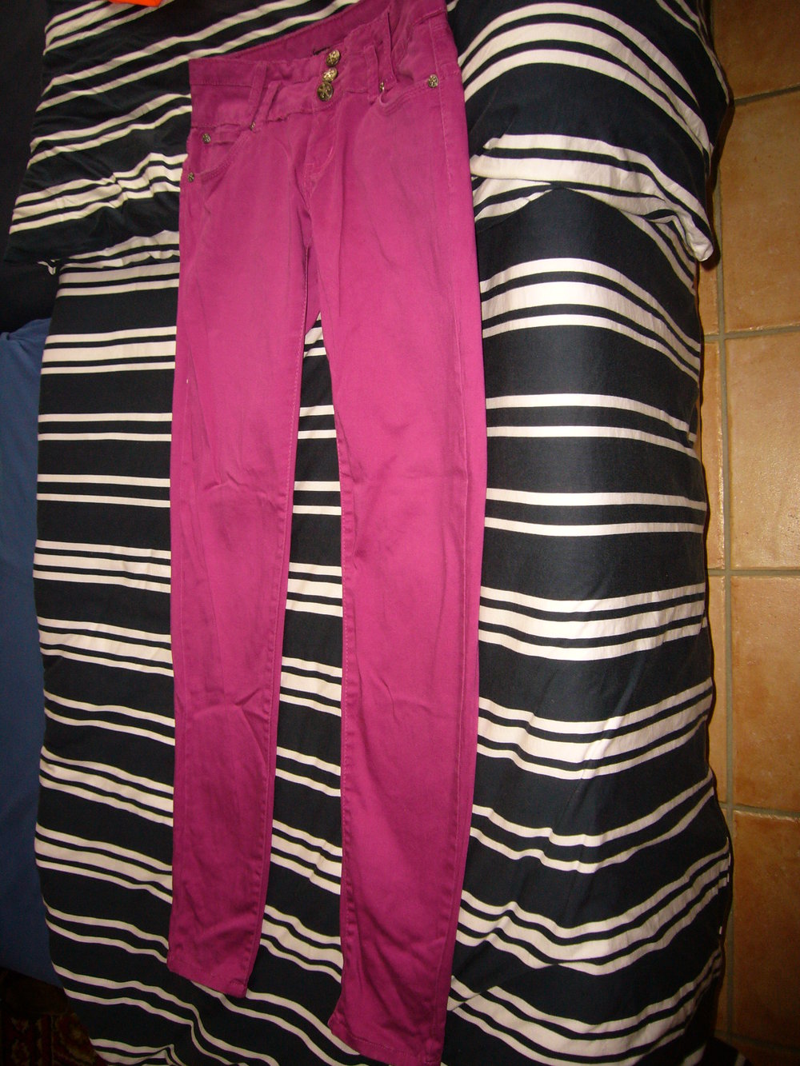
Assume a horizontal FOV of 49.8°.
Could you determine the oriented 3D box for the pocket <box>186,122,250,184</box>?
[{"bbox_3d":[-0.194,-0.403,0.917,0.071,0.025,0.049,5,101,34],"label":"pocket"}]

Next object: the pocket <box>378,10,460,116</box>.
[{"bbox_3d":[0.018,-0.431,0.794,0.067,0.025,0.072,-5,98,22],"label":"pocket"}]

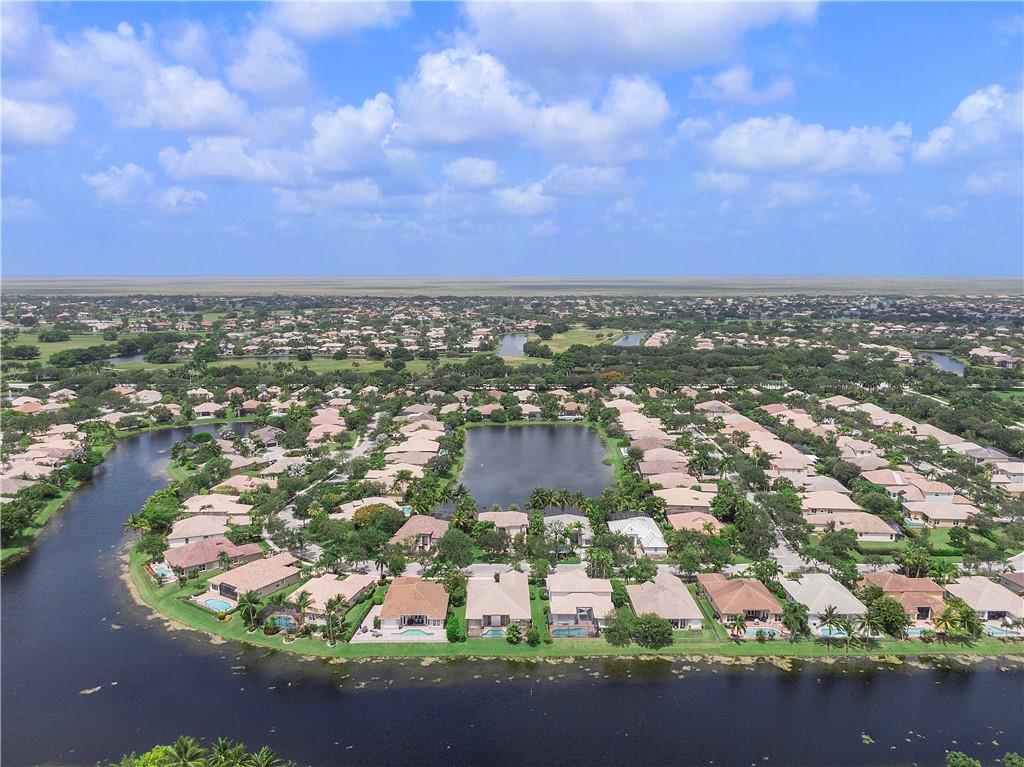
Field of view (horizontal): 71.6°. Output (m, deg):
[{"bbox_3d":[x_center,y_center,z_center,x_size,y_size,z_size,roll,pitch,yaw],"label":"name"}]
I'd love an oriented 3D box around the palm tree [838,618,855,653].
[{"bbox_3d":[72.820,54.630,153.450,4.000,7.610,4.000,0,9,0],"label":"palm tree"}]

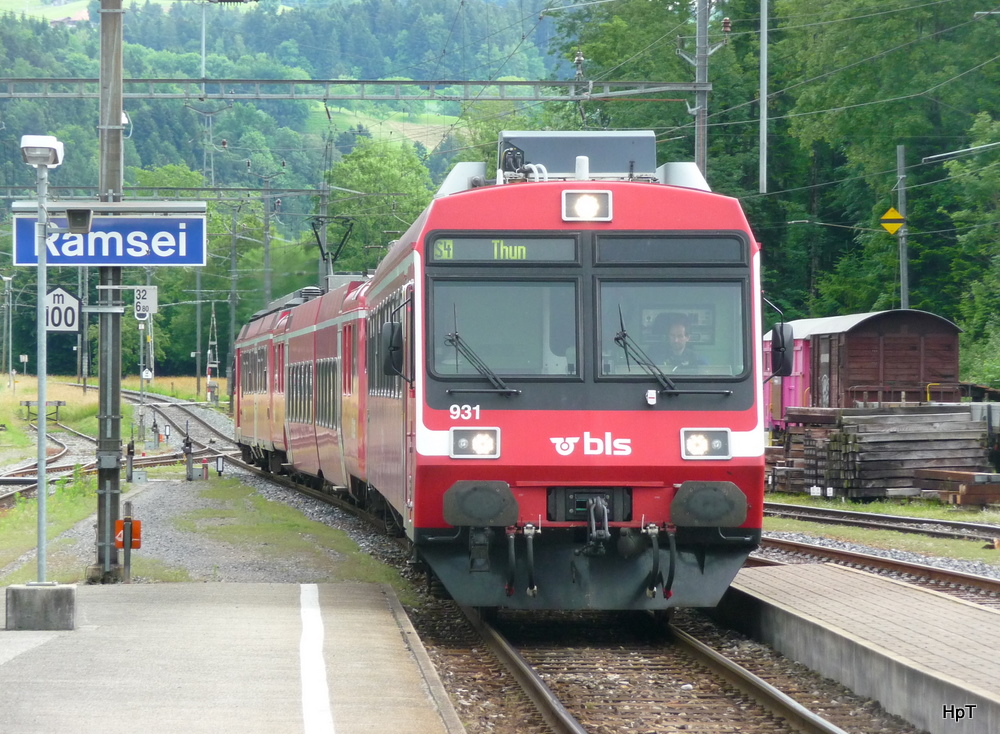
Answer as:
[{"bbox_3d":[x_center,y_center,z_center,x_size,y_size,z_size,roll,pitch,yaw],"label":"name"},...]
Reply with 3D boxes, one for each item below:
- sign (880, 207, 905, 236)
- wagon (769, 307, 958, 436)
[{"bbox_3d":[10.208,-3.797,142.000,0.690,0.720,0.030,0,0,0],"label":"sign"},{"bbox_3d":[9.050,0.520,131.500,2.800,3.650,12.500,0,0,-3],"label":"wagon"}]

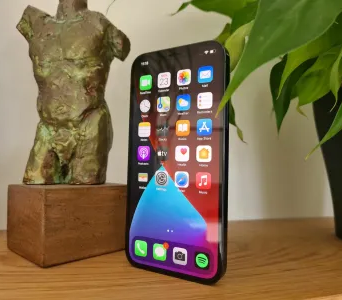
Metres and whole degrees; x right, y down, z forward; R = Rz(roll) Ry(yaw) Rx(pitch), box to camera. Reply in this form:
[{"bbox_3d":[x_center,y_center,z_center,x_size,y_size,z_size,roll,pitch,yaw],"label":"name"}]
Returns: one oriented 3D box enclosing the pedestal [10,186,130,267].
[{"bbox_3d":[-0.088,0.057,0.261,0.075,0.053,0.081,3,-4,-44],"label":"pedestal"}]

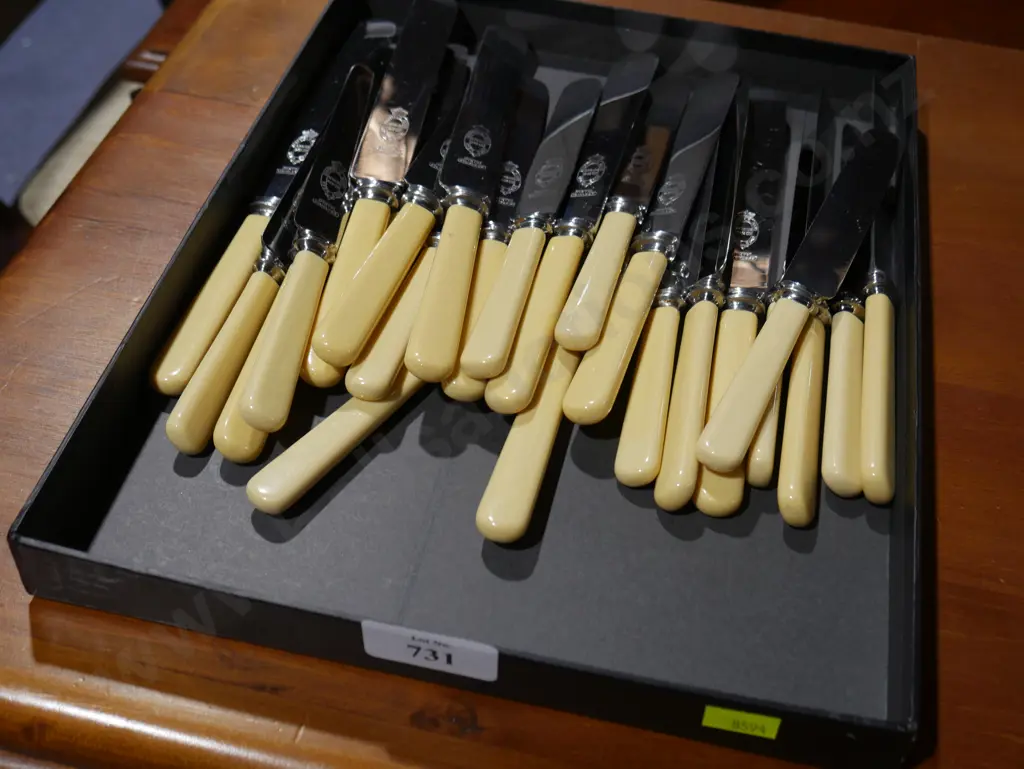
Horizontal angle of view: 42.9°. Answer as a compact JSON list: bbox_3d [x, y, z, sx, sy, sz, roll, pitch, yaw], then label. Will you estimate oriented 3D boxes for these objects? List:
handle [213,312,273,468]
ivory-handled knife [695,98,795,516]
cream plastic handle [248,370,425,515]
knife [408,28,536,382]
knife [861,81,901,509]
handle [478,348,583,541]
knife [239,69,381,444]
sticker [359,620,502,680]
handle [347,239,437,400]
[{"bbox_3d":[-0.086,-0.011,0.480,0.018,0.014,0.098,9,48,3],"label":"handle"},{"bbox_3d":[0.096,-0.044,0.528,0.021,0.013,0.245,10,48,6],"label":"ivory-handled knife"},{"bbox_3d":[-0.061,0.017,0.484,0.018,0.013,0.091,33,56,24],"label":"cream plastic handle"},{"bbox_3d":[-0.015,-0.087,0.547,0.021,0.013,0.241,7,46,3],"label":"knife"},{"bbox_3d":[0.154,-0.049,0.556,0.013,0.021,0.251,9,48,5],"label":"knife"},{"bbox_3d":[0.009,0.015,0.471,0.019,0.013,0.102,12,47,7],"label":"handle"},{"bbox_3d":[-0.079,-0.067,0.541,0.020,0.014,0.218,5,50,1],"label":"knife"},{"bbox_3d":[-0.024,0.080,0.385,0.041,0.018,0.002,11,47,5],"label":"sticker"},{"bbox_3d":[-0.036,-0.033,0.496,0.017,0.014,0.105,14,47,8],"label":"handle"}]

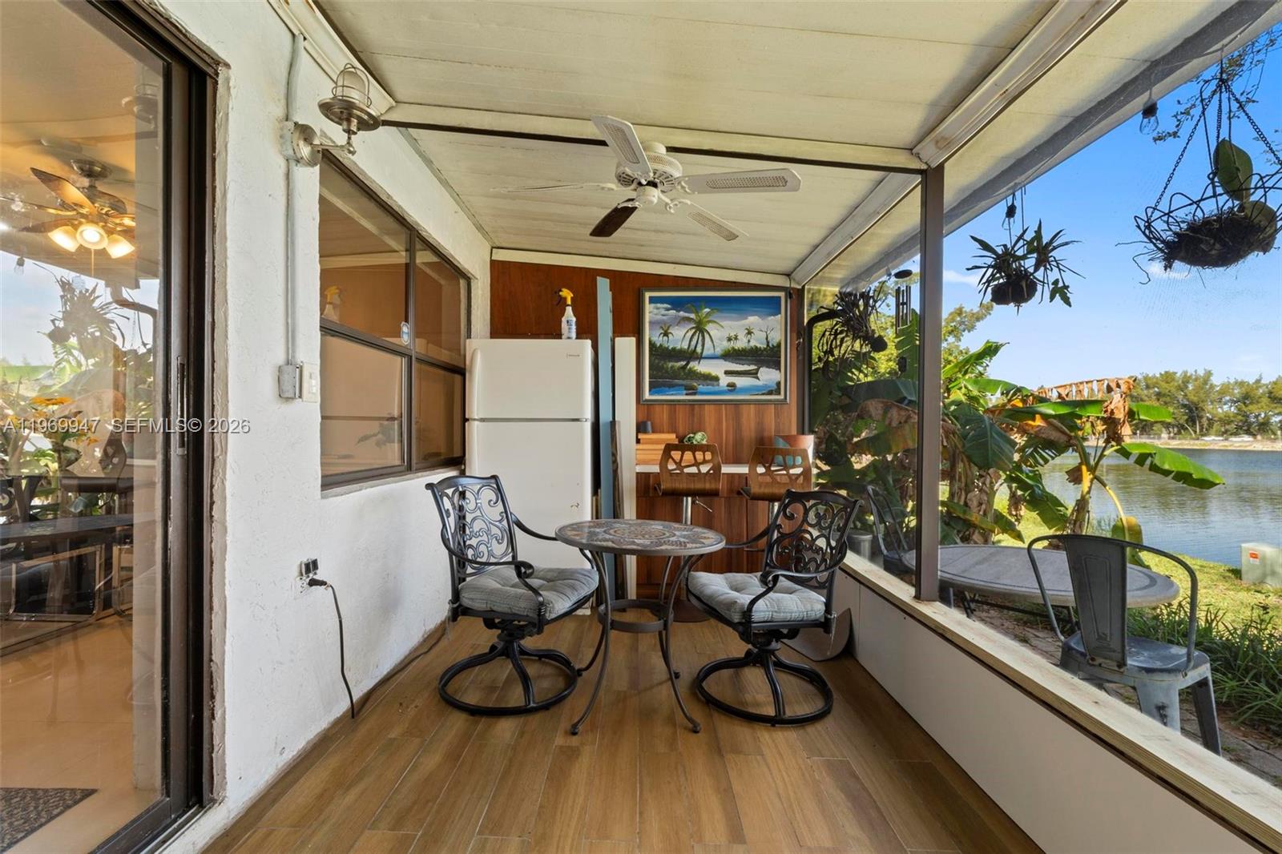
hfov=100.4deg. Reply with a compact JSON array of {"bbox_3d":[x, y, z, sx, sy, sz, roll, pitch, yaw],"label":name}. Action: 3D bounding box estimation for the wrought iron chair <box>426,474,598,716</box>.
[{"bbox_3d":[-0.572,0.693,2.424,0.620,0.920,0.610,0,-1,17],"label":"wrought iron chair"}]

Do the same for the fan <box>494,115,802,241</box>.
[{"bbox_3d":[0.040,-1.132,2.451,1.280,0.300,1.280,0,-1,0],"label":"fan"}]

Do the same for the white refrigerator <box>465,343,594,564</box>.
[{"bbox_3d":[-0.680,0.319,3.597,0.765,1.690,0.730,0,-1,0],"label":"white refrigerator"}]

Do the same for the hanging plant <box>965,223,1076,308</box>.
[{"bbox_3d":[1.690,-0.718,2.367,0.490,0.390,0.450,0,-1,0],"label":"hanging plant"}]

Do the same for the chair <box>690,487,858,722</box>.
[{"bbox_3d":[0.550,0.697,2.356,0.620,0.910,0.610,0,-1,-18],"label":"chair"}]

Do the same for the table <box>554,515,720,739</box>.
[{"bbox_3d":[-0.010,0.794,2.218,0.705,0.715,0.705,0,-1,0],"label":"table"}]

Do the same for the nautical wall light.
[{"bbox_3d":[-0.940,-0.974,1.684,0.265,0.330,0.200,0,-1,0],"label":"nautical wall light"}]

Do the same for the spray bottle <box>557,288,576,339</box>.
[{"bbox_3d":[-0.458,-0.689,3.287,0.130,0.315,0.090,0,-1,0],"label":"spray bottle"}]

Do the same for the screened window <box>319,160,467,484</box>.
[{"bbox_3d":[-1.180,-0.384,2.764,0.080,1.245,1.820,0,-1,0],"label":"screened window"}]

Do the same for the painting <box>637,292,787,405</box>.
[{"bbox_3d":[0.546,-0.602,3.966,1.090,0.838,0.040,0,-1,0],"label":"painting"}]

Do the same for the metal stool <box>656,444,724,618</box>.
[{"bbox_3d":[0.293,0.631,3.334,0.390,1.060,0.430,0,-1,0],"label":"metal stool"}]

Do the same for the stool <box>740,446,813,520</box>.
[{"bbox_3d":[0.820,0.641,3.264,0.390,1.040,0.430,0,-1,0],"label":"stool"}]

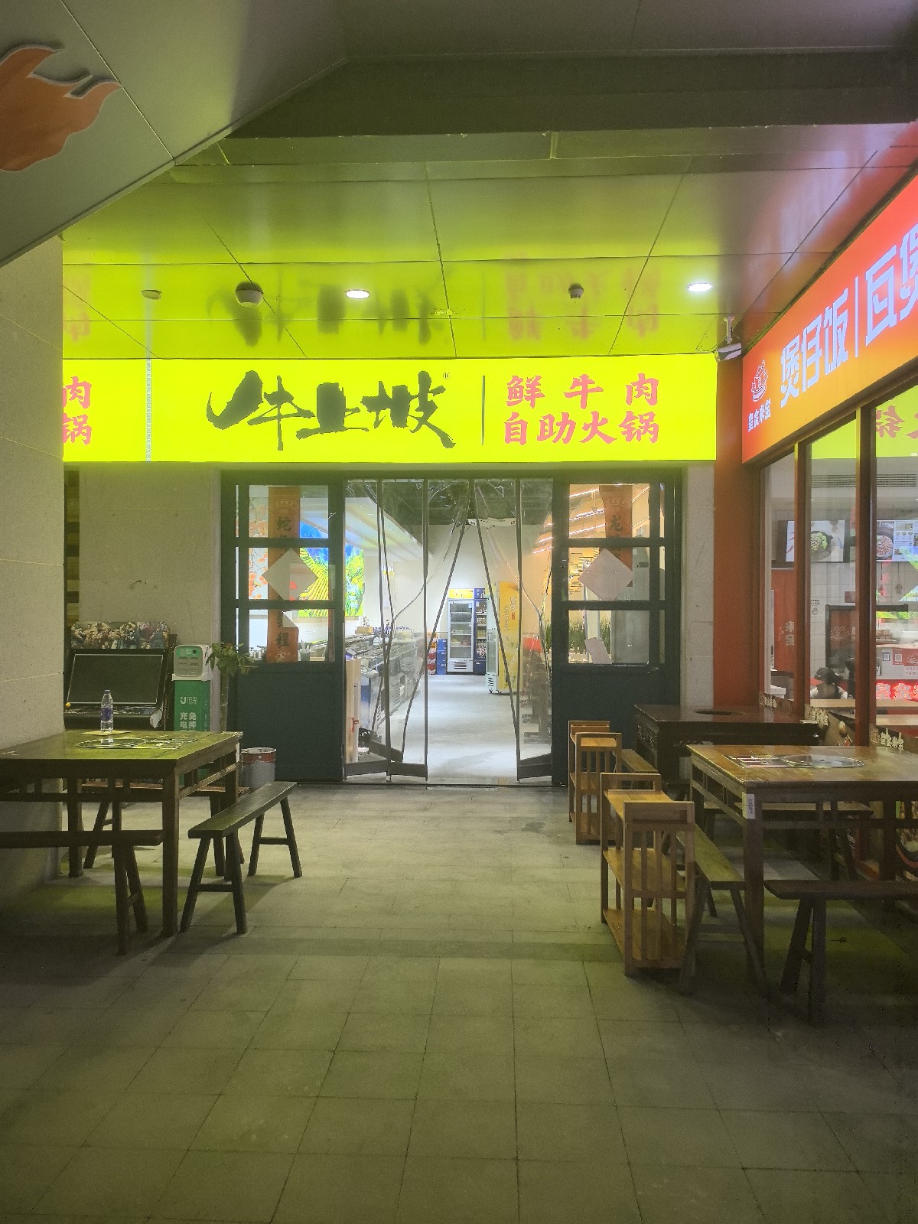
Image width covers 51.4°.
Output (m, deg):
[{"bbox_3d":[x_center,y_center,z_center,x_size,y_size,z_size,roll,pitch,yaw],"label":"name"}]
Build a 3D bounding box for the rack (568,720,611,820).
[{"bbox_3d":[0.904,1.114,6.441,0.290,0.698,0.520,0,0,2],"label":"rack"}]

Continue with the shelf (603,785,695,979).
[{"bbox_3d":[0.825,1.121,4.207,0.287,0.710,0.660,0,0,0],"label":"shelf"}]

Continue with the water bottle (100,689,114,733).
[{"bbox_3d":[-1.925,0.541,5.220,0.067,0.233,0.067,0,0,3],"label":"water bottle"}]

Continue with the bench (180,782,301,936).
[{"bbox_3d":[-1.053,1.210,4.813,0.303,0.492,1.210,0,0,6],"label":"bench"}]

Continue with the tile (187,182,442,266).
[{"bbox_3d":[-0.716,-2.049,5.032,1.184,0.030,1.050,0,0,2],"label":"tile"}]

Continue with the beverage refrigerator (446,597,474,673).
[{"bbox_3d":[0.051,0.490,21.200,0.590,1.760,0.600,0,0,3],"label":"beverage refrigerator"}]

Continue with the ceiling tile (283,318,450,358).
[{"bbox_3d":[-0.630,-2.047,7.135,1.184,0.030,1.000,0,0,2],"label":"ceiling tile"}]

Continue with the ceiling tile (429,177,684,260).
[{"bbox_3d":[0.469,-2.032,4.956,1.200,0.030,1.085,0,0,3],"label":"ceiling tile"}]

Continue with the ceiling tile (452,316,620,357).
[{"bbox_3d":[0.565,-2.046,7.073,1.210,0.030,1.040,0,0,3],"label":"ceiling tile"}]

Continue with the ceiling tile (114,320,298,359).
[{"bbox_3d":[-1.817,-2.051,7.160,1.190,0.030,0.970,0,0,2],"label":"ceiling tile"}]

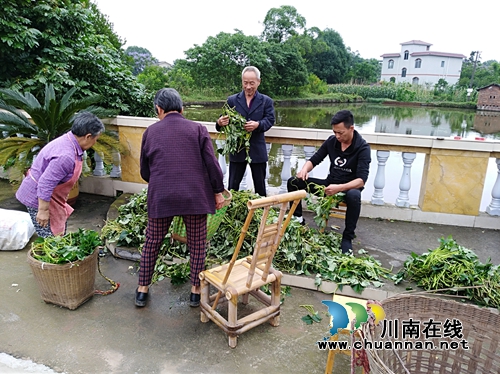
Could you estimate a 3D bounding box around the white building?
[{"bbox_3d":[29.270,-20.029,62.602,9.000,8.220,10.000,-9,19,-35],"label":"white building"}]

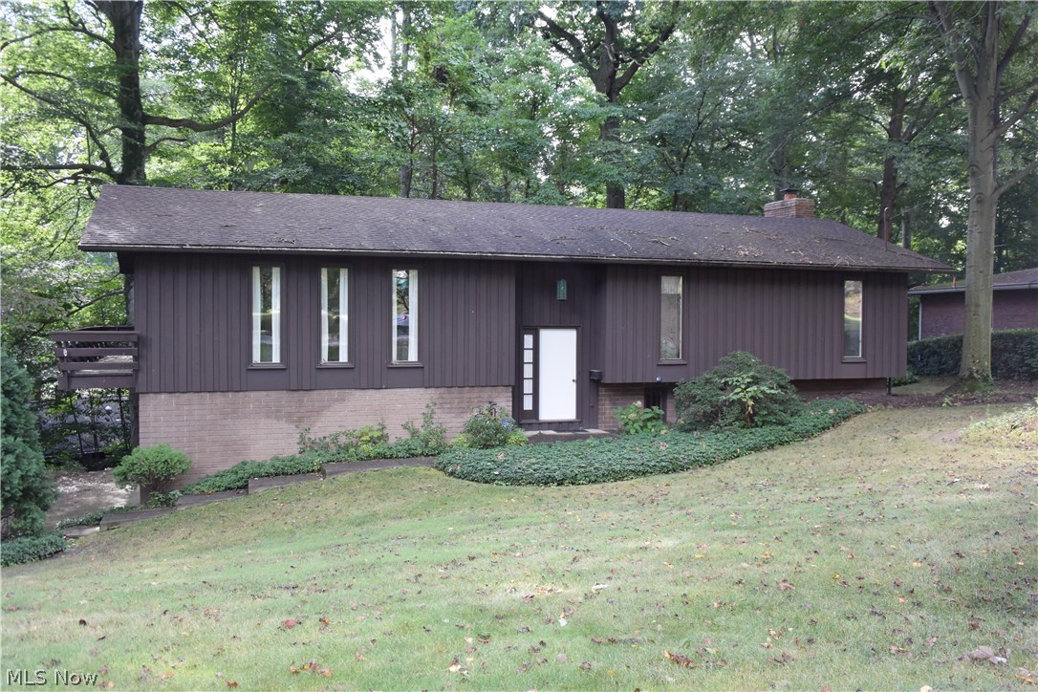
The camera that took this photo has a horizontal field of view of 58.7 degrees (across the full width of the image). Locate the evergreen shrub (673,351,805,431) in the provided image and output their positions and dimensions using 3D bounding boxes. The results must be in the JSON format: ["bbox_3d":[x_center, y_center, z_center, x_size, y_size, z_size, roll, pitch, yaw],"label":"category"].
[{"bbox_3d":[4.776,0.923,20.170,2.850,1.710,2.250,0,2,-19],"label":"evergreen shrub"}]

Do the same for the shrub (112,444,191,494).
[{"bbox_3d":[-6.516,2.274,16.401,1.350,0.980,1.250,0,2,-19],"label":"shrub"}]

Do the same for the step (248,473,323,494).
[{"bbox_3d":[-3.967,2.428,15.875,1.250,0.205,0.740,0,2,-19],"label":"step"}]

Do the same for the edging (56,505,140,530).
[{"bbox_3d":[-7.072,2.911,15.535,1.200,0.250,0.450,0,2,-19],"label":"edging"}]

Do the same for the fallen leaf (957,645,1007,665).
[{"bbox_3d":[2.224,1.471,4.435,0.210,0.050,0.150,-6,-2,0],"label":"fallen leaf"}]

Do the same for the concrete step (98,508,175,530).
[{"bbox_3d":[-6.161,2.887,15.128,1.190,0.210,0.720,0,2,-19],"label":"concrete step"}]

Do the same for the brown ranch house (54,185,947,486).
[{"bbox_3d":[-0.381,-0.607,24.159,20.220,6.850,9.720,0,2,-19],"label":"brown ranch house"}]

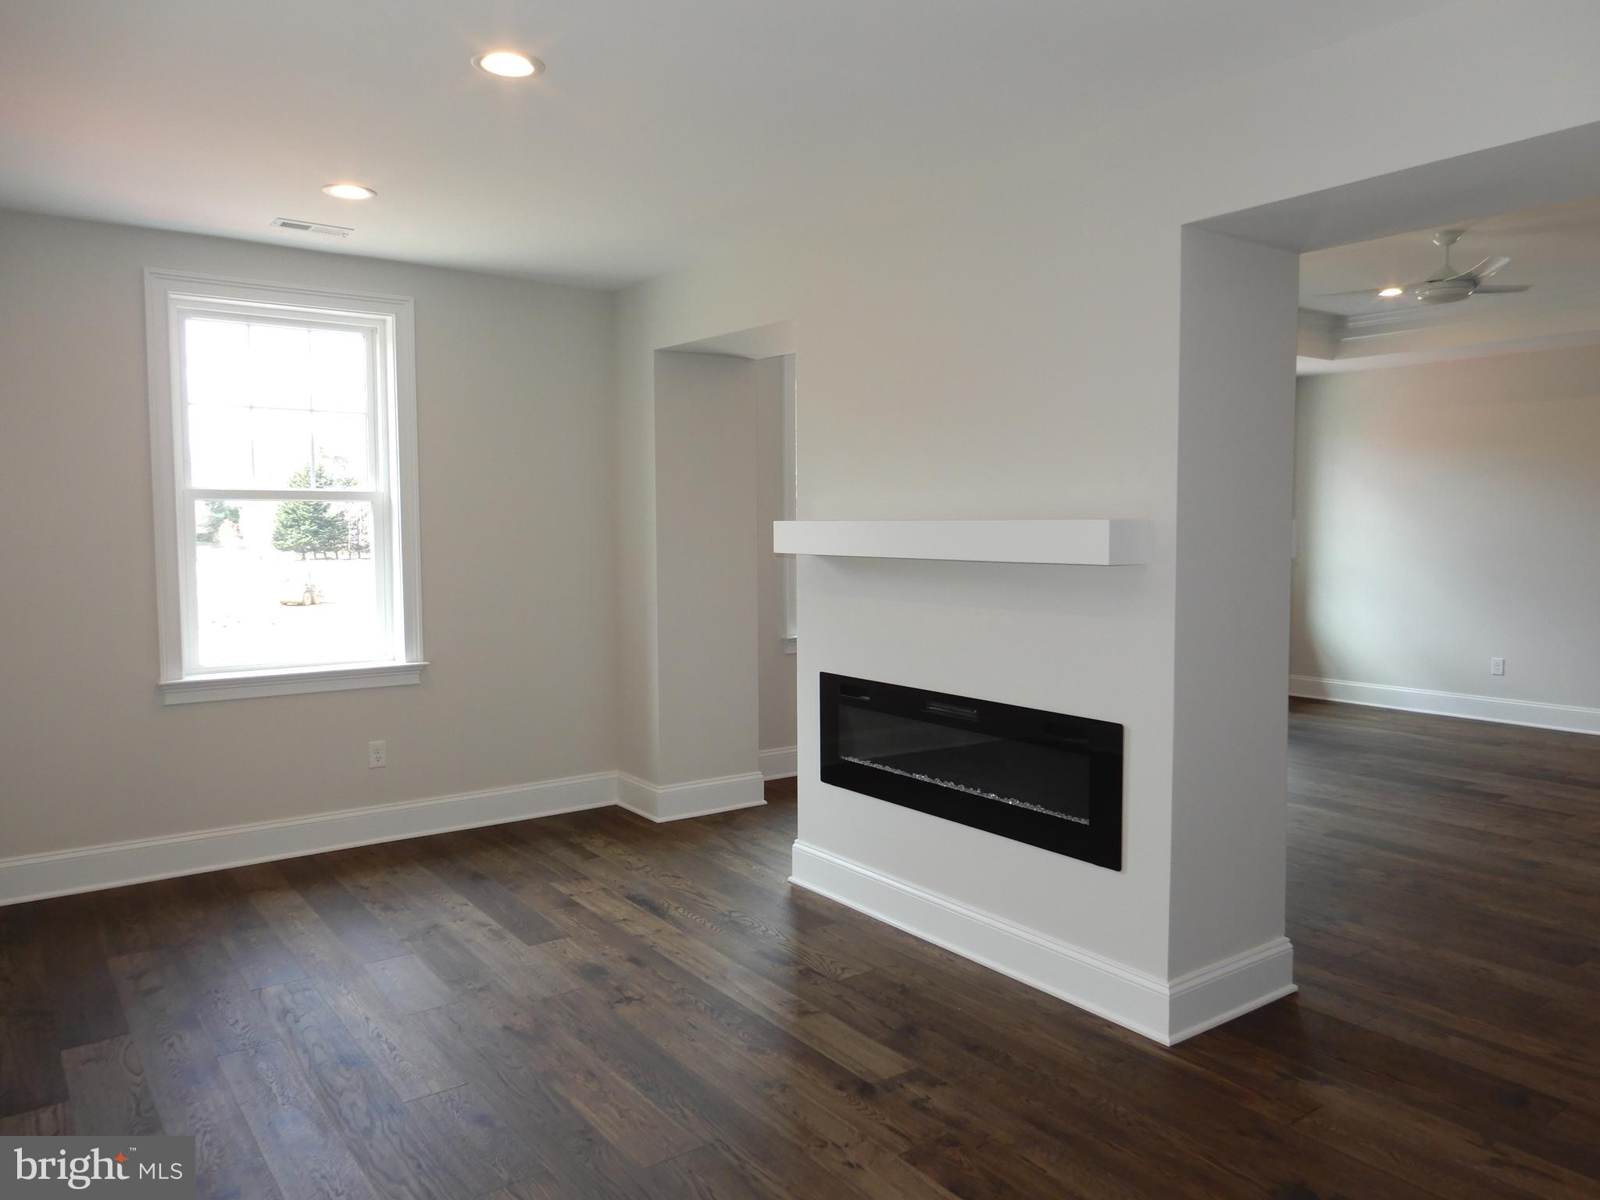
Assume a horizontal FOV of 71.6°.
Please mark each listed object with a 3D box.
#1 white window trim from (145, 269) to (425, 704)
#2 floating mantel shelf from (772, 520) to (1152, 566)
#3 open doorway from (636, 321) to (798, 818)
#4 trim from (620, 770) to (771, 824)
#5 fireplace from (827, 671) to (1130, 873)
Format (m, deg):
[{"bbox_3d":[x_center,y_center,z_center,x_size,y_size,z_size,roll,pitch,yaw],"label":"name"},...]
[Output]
[{"bbox_3d":[-2.268,-0.485,4.992,1.117,1.826,0.120,-3,5,-36],"label":"white window trim"},{"bbox_3d":[0.451,-0.206,3.803,0.178,0.127,1.642,-3,5,-36],"label":"floating mantel shelf"},{"bbox_3d":[-0.120,-0.029,5.274,0.601,2.346,1.206,-3,5,-36],"label":"open doorway"},{"bbox_3d":[-0.580,1.012,5.981,0.661,0.180,0.441,-3,5,-36],"label":"trim"},{"bbox_3d":[0.564,0.552,3.937,0.120,0.450,1.495,-3,5,-36],"label":"fireplace"}]

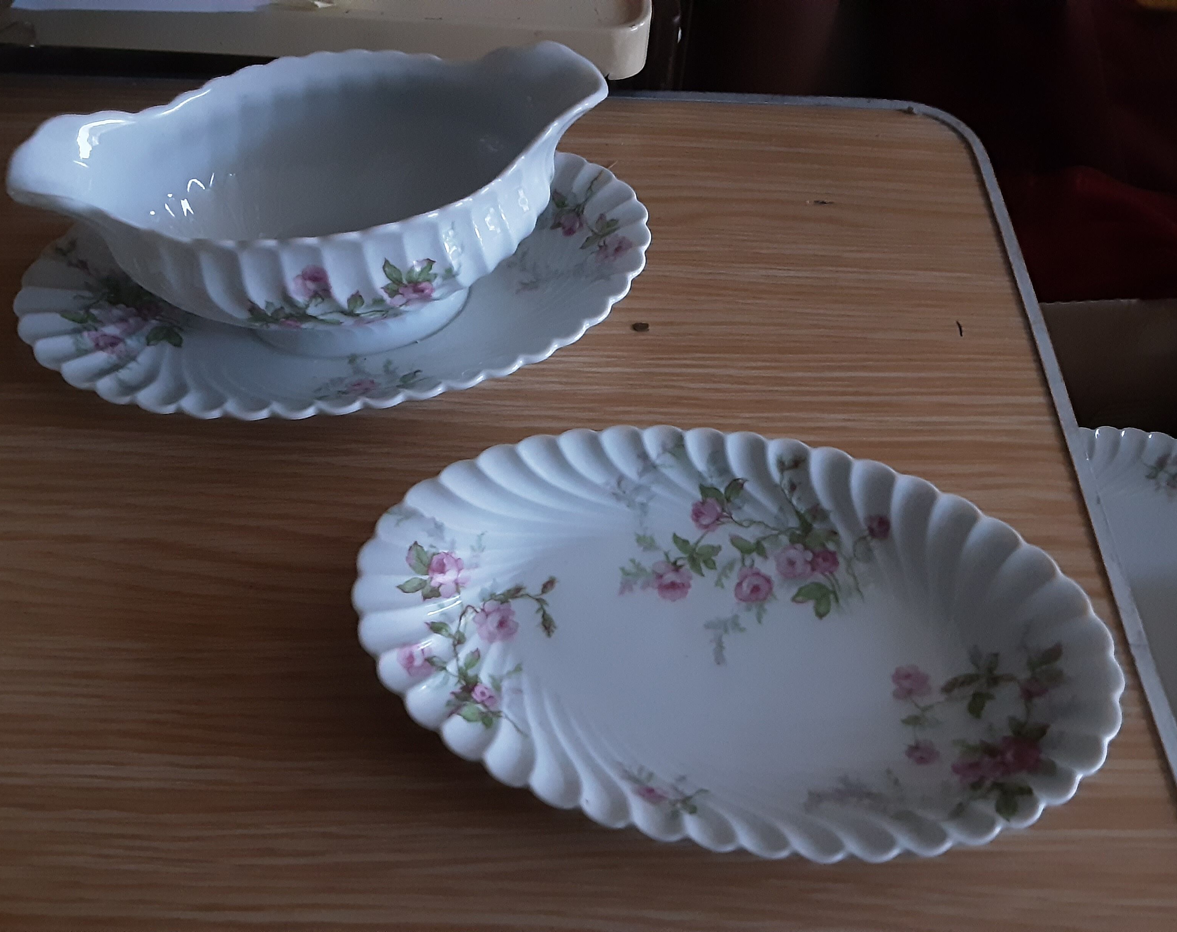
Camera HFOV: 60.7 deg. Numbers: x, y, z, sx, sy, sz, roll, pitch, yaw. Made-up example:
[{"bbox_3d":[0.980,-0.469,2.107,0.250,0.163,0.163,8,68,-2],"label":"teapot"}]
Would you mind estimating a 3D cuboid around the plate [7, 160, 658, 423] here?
[{"bbox_3d":[-0.090,-0.071,0.386,0.236,0.025,0.148,-11,56,-10],"label":"plate"}]

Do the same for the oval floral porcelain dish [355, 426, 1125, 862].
[{"bbox_3d":[0.040,0.054,0.306,0.224,0.038,0.135,10,54,6],"label":"oval floral porcelain dish"}]

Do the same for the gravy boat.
[{"bbox_3d":[-0.089,-0.092,0.355,0.187,0.085,0.106,-12,56,-10],"label":"gravy boat"}]

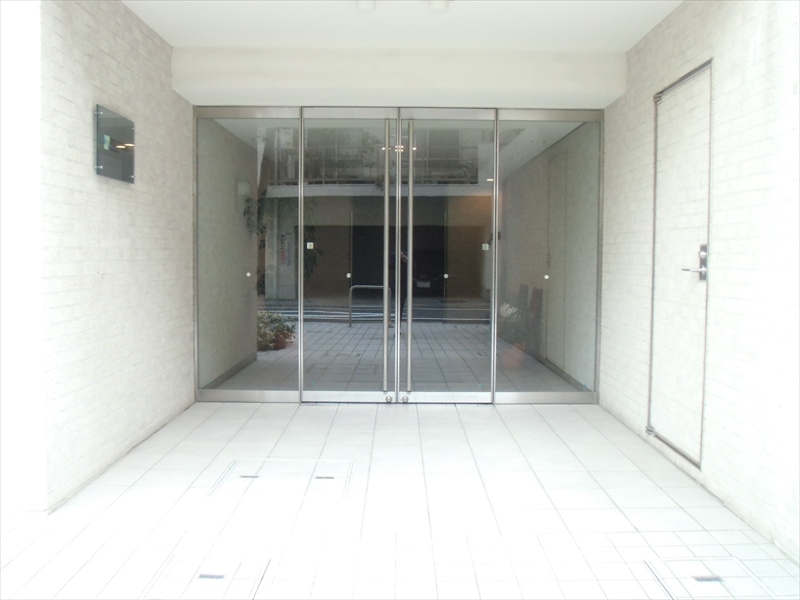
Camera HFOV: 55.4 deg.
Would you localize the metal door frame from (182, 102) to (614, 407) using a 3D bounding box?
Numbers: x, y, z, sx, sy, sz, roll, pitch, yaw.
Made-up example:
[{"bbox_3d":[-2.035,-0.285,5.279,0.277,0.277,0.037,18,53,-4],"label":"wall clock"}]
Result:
[{"bbox_3d":[-0.015,-0.325,5.894,3.140,2.280,0.120,0,4,0],"label":"metal door frame"}]

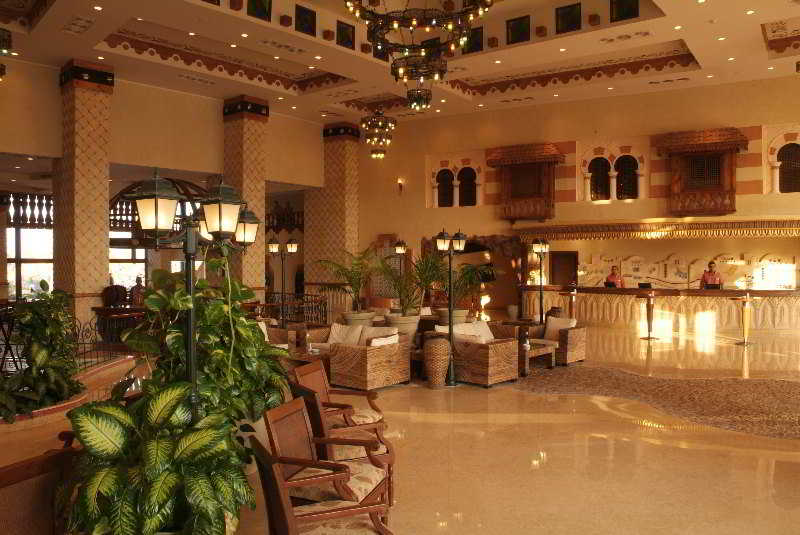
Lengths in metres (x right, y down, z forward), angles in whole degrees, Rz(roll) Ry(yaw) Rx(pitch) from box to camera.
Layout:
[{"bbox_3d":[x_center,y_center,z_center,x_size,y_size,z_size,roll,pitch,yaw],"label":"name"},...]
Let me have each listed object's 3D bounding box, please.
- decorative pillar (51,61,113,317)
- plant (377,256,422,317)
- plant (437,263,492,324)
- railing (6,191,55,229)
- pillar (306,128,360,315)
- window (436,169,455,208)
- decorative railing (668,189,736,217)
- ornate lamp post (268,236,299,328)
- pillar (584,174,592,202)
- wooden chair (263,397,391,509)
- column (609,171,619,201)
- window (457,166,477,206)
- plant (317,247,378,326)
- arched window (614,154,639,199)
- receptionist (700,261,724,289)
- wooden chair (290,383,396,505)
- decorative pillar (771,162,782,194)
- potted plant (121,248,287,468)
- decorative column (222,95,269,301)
[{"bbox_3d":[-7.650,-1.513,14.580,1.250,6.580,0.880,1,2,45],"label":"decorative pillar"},{"bbox_3d":[-0.029,0.370,11.700,0.897,1.190,0.877,0,1,0],"label":"plant"},{"bbox_3d":[1.382,0.806,12.870,1.170,1.833,1.073,0,1,0],"label":"plant"},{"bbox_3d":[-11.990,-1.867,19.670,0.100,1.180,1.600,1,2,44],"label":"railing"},{"bbox_3d":[-2.104,-1.340,18.720,1.657,6.143,0.663,1,1,42],"label":"pillar"},{"bbox_3d":[1.421,-2.498,18.750,0.620,1.200,0.200,0,1,29],"label":"window"},{"bbox_3d":[7.023,-1.509,13.943,1.414,0.663,0.341,0,1,26],"label":"decorative railing"},{"bbox_3d":[-2.342,0.559,12.041,0.624,2.359,0.273,0,1,-30],"label":"ornate lamp post"},{"bbox_3d":[5.459,-2.317,17.392,0.250,0.820,0.230,1,1,27],"label":"pillar"},{"bbox_3d":[-0.513,1.472,4.240,0.720,0.940,0.610,1,1,23],"label":"wooden chair"},{"bbox_3d":[5.813,-2.233,16.350,0.250,0.820,0.250,0,1,29],"label":"column"},{"bbox_3d":[2.139,-2.576,19.142,0.660,1.250,0.150,1,1,27],"label":"window"},{"bbox_3d":[-0.739,0.611,10.200,1.100,1.850,1.100,0,1,0],"label":"plant"},{"bbox_3d":[5.627,-2.261,14.918,0.566,1.102,0.195,0,1,26],"label":"arched window"},{"bbox_3d":[7.910,0.709,15.200,0.500,1.720,0.320,0,1,27],"label":"receptionist"},{"bbox_3d":[-0.493,1.456,5.000,0.680,0.940,0.610,-1,1,-29],"label":"wooden chair"},{"bbox_3d":[9.568,-2.288,15.268,0.260,0.810,0.240,1,1,27],"label":"decorative pillar"},{"bbox_3d":[-1.289,0.786,4.000,0.980,1.700,0.920,0,1,-17],"label":"potted plant"},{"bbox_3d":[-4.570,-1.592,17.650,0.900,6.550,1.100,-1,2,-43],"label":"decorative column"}]

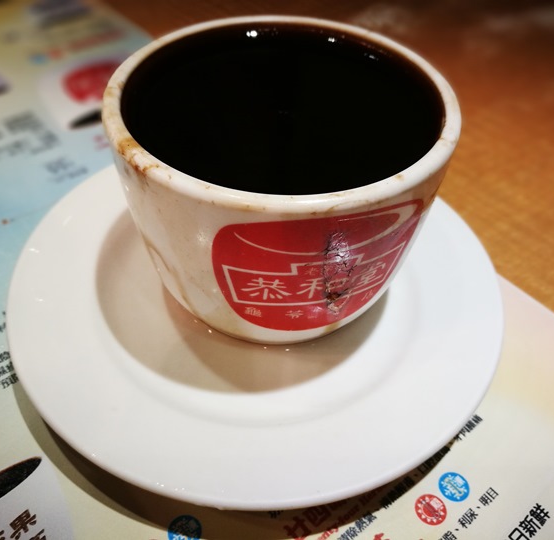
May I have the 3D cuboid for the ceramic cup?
[{"bbox_3d":[0.001,-0.020,0.167,0.088,0.071,0.088,1,47,-1],"label":"ceramic cup"}]

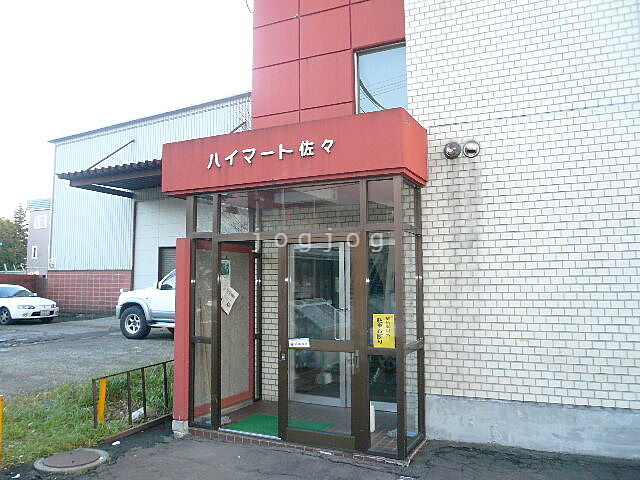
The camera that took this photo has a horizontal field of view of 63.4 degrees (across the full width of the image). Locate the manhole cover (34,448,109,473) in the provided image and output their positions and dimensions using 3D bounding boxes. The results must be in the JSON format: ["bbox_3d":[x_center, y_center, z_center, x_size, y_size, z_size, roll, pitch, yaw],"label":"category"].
[{"bbox_3d":[-2.280,2.045,4.749,0.630,0.050,0.630,0,-5,0],"label":"manhole cover"}]

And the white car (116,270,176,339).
[{"bbox_3d":[-2.867,1.529,12.998,4.650,1.820,1.780,-2,-5,22],"label":"white car"}]

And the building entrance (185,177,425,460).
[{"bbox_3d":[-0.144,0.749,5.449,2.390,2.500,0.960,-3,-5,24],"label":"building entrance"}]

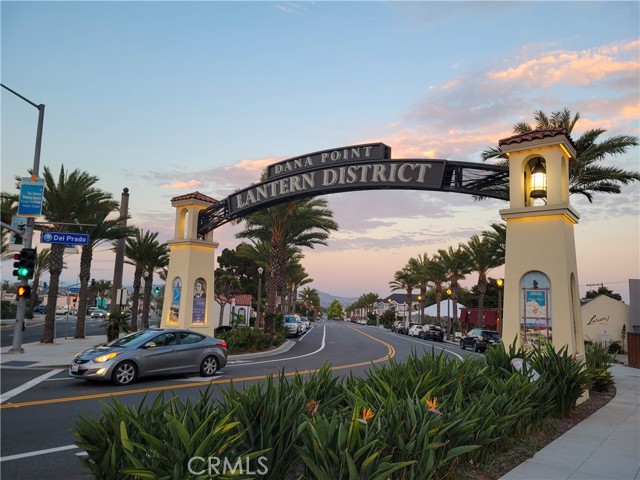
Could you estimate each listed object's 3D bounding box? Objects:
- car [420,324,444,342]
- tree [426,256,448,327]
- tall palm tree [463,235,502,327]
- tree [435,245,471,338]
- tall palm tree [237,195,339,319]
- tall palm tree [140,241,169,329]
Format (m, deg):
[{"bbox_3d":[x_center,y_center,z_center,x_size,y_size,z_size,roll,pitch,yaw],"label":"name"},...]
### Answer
[{"bbox_3d":[11.486,9.410,49.419,1.820,1.580,4.500,2,-7,1],"label":"car"},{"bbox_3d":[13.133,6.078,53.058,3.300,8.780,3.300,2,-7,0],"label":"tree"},{"bbox_3d":[13.011,4.058,39.157,3.800,8.800,3.800,1,-9,1],"label":"tall palm tree"},{"bbox_3d":[12.757,4.988,45.674,3.800,9.020,3.800,1,-9,1],"label":"tree"},{"bbox_3d":[-1.907,1.129,26.683,5.400,9.140,5.400,1,-9,1],"label":"tall palm tree"},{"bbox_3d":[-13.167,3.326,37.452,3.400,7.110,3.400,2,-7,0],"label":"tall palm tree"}]

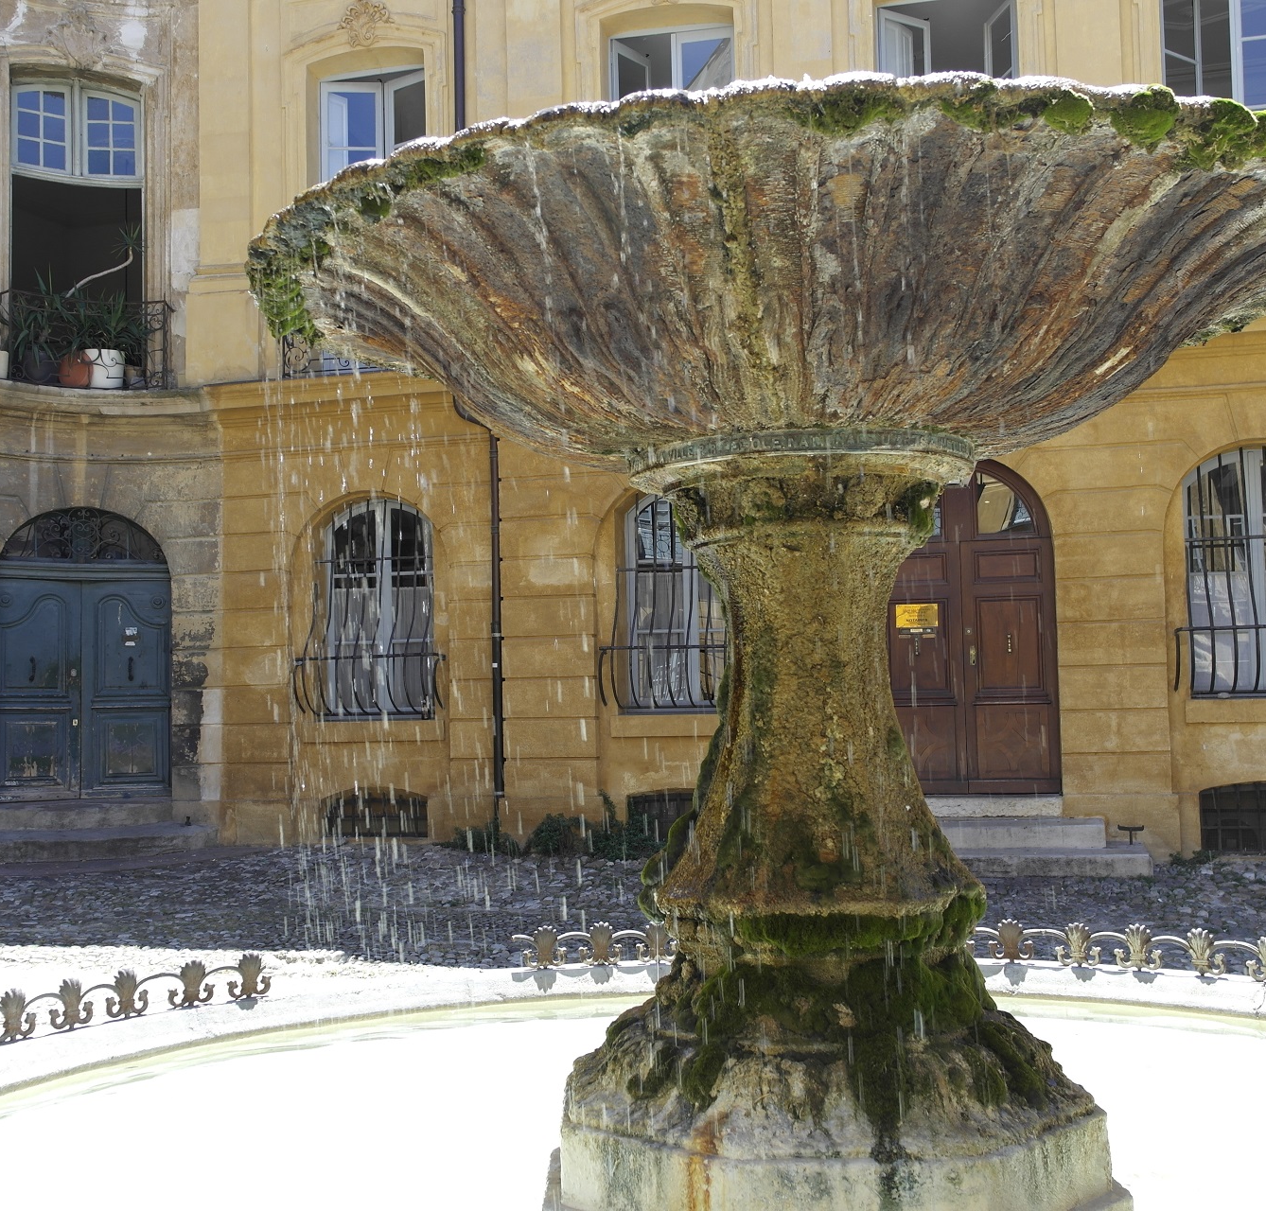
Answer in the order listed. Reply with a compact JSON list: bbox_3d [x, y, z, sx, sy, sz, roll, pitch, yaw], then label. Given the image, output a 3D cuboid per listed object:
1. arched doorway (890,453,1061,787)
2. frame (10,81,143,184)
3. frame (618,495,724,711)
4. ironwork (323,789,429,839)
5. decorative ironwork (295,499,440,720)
[{"bbox_3d":[2.993,0.179,13.705,1.660,3.020,0.120,-2,-3,14],"label":"arched doorway"},{"bbox_3d":[-5.610,-4.768,15.301,1.250,1.020,0.150,0,-3,-21],"label":"frame"},{"bbox_3d":[0.552,-0.013,14.357,1.260,2.040,0.100,-2,-3,14],"label":"frame"},{"bbox_3d":[-2.533,2.047,14.875,1.134,0.492,0.060,-2,-3,14],"label":"ironwork"},{"bbox_3d":[-2.594,0.031,14.803,1.410,2.080,0.380,-2,-3,14],"label":"decorative ironwork"}]

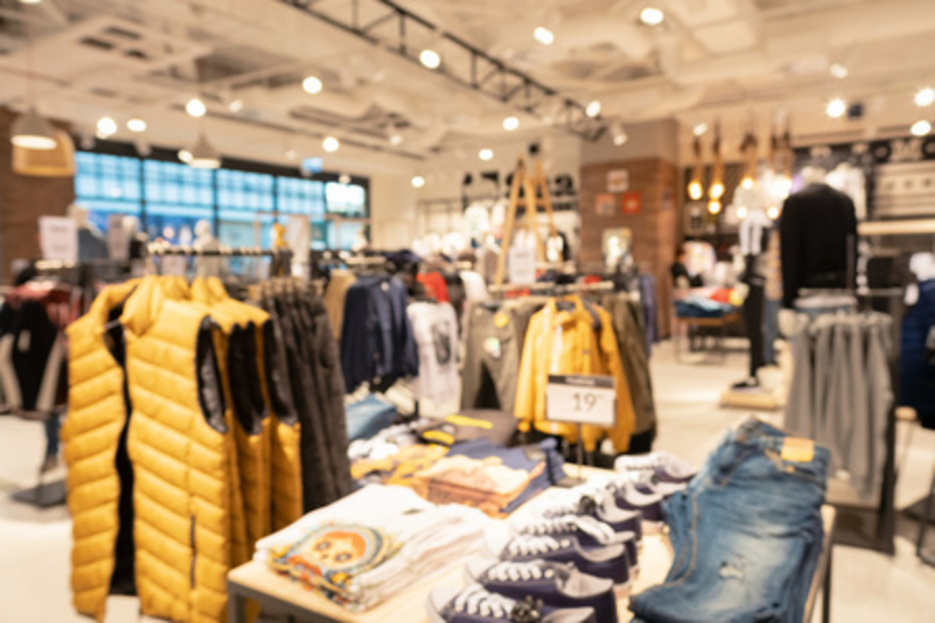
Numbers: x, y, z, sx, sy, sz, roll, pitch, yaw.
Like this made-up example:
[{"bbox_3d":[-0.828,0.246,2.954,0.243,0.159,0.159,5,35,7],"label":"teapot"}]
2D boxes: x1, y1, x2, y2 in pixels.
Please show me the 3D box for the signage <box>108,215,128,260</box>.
[{"bbox_3d":[-2.078,-0.439,3.700,0.200,0.270,0.015,3,6,34],"label":"signage"}]

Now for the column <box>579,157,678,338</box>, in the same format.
[{"bbox_3d":[2.966,-1.101,11.371,1.360,3.030,1.200,3,6,34],"label":"column"}]

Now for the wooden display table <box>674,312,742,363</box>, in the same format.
[{"bbox_3d":[3.485,0.321,8.918,0.620,0.600,1.150,3,6,34],"label":"wooden display table"}]

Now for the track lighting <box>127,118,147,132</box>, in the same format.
[{"bbox_3d":[-4.515,-2.537,8.500,0.190,0.170,0.190,3,6,34],"label":"track lighting"}]

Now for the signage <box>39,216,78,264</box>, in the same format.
[{"bbox_3d":[-2.428,-0.427,3.700,0.015,0.270,0.200,3,6,34],"label":"signage"}]

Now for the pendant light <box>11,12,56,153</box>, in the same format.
[{"bbox_3d":[-4.318,-2.278,6.200,0.340,1.240,0.340,3,6,34],"label":"pendant light"}]

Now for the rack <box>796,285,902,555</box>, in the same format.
[{"bbox_3d":[1.918,0.492,3.199,0.500,1.280,0.420,3,6,34],"label":"rack"}]

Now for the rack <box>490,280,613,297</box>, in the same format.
[{"bbox_3d":[0.437,0.518,3.155,0.750,1.290,0.600,3,6,34],"label":"rack"}]

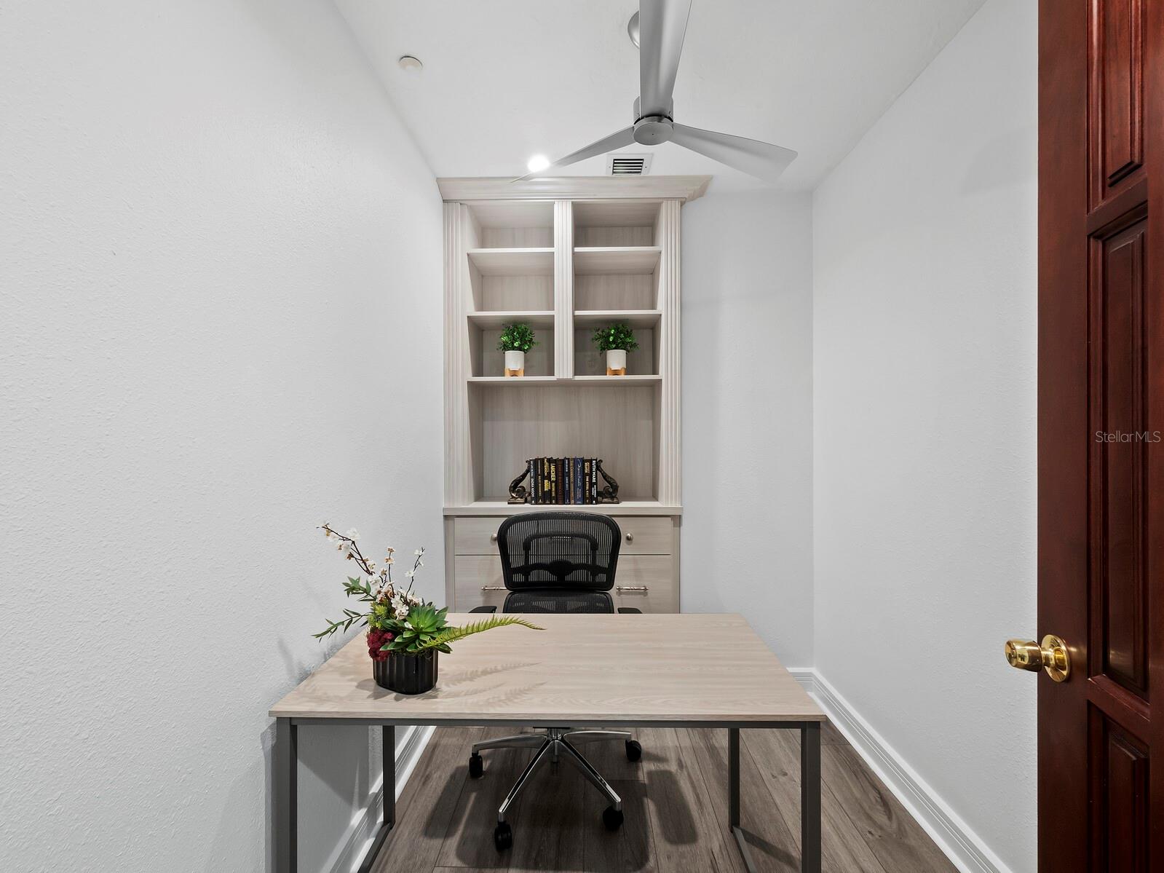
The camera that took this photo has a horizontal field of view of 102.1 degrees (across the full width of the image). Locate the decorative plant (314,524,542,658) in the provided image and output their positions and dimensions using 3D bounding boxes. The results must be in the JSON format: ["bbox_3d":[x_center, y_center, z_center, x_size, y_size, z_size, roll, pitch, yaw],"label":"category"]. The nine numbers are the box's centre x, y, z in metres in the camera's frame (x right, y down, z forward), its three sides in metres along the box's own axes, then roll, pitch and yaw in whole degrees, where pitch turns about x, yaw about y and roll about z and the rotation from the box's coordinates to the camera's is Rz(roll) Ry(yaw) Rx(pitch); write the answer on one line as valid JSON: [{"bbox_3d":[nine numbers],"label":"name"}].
[{"bbox_3d":[-0.388,0.388,1.190,0.570,0.335,0.300,0,0,0],"label":"decorative plant"}]

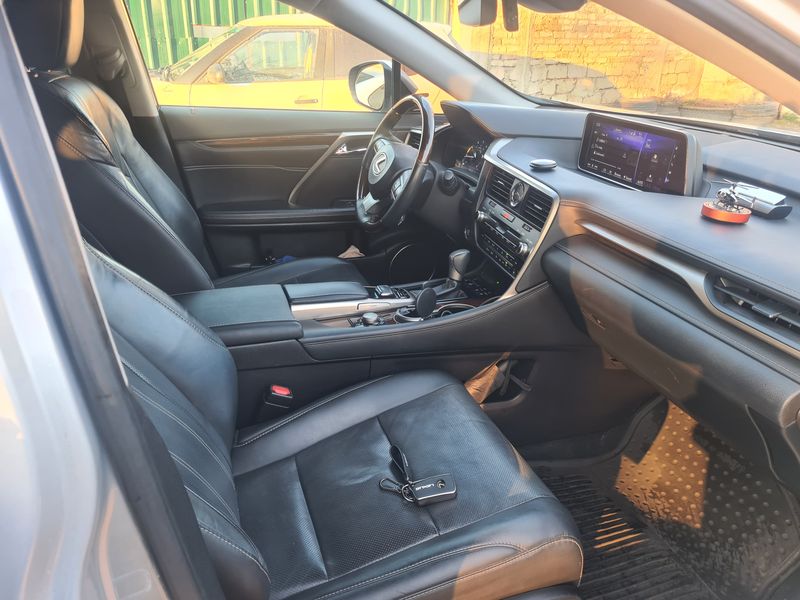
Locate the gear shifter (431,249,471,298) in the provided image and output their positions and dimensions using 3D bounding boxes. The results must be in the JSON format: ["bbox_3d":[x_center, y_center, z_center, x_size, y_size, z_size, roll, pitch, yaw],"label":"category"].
[{"bbox_3d":[0.116,-0.060,1.367,0.080,0.105,0.060,-6,24,-20],"label":"gear shifter"}]

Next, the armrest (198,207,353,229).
[{"bbox_3d":[-0.341,-0.247,1.807,0.500,0.060,0.085,-6,24,-20],"label":"armrest"}]

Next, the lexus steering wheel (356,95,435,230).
[{"bbox_3d":[-0.016,-0.356,1.565,0.095,0.365,0.365,16,27,-28],"label":"lexus steering wheel"}]

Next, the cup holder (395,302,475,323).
[{"bbox_3d":[0.075,0.054,1.300,0.190,0.060,0.095,-6,24,-20],"label":"cup holder"}]

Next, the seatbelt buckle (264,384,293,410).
[{"bbox_3d":[-0.225,0.185,1.109,0.048,0.050,0.032,15,16,-27],"label":"seatbelt buckle"}]

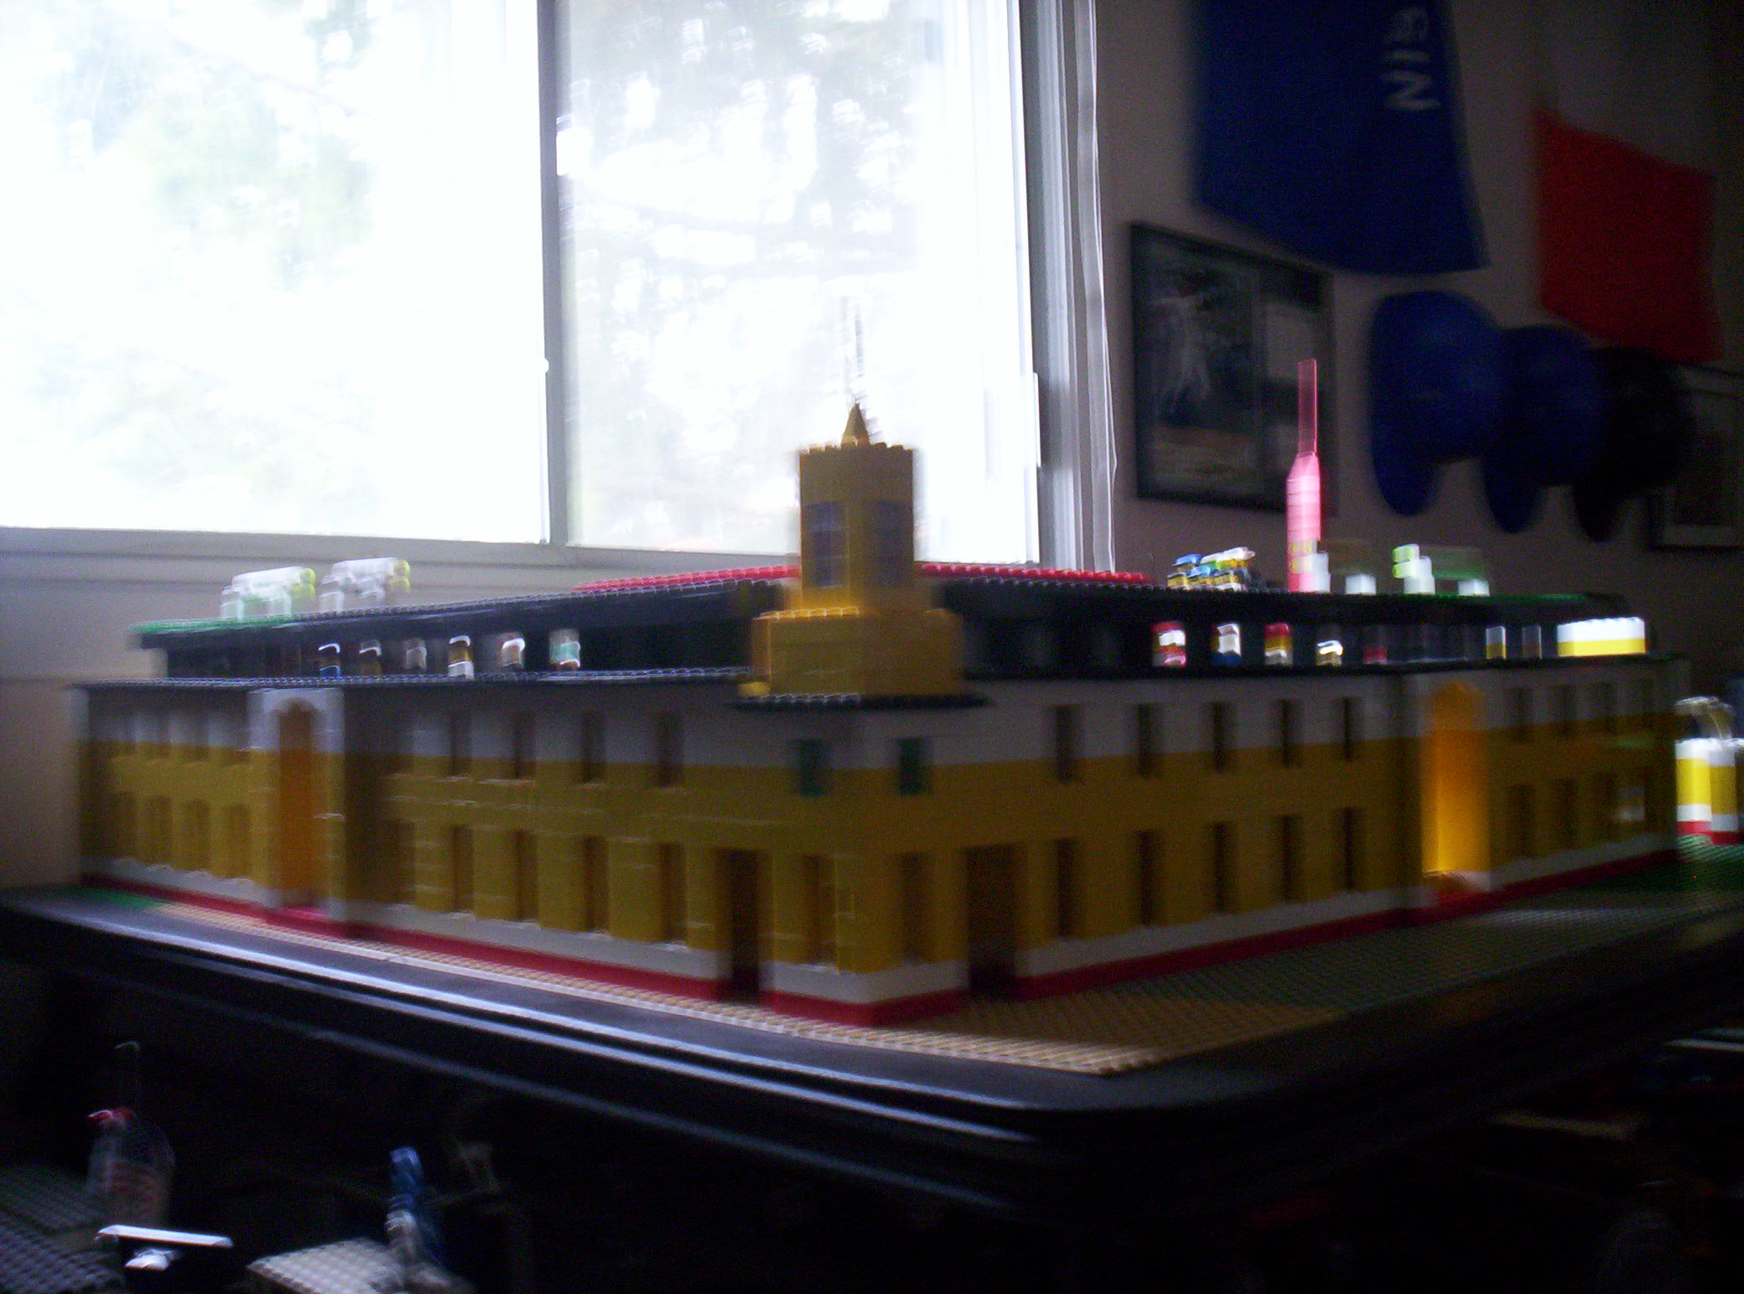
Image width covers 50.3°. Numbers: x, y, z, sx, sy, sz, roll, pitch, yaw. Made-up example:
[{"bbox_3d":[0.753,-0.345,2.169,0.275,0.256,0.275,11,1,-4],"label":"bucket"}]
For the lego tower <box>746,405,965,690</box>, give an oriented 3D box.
[{"bbox_3d":[-0.005,-0.034,0.656,0.049,0.105,0.049,0,-1,-45],"label":"lego tower"}]

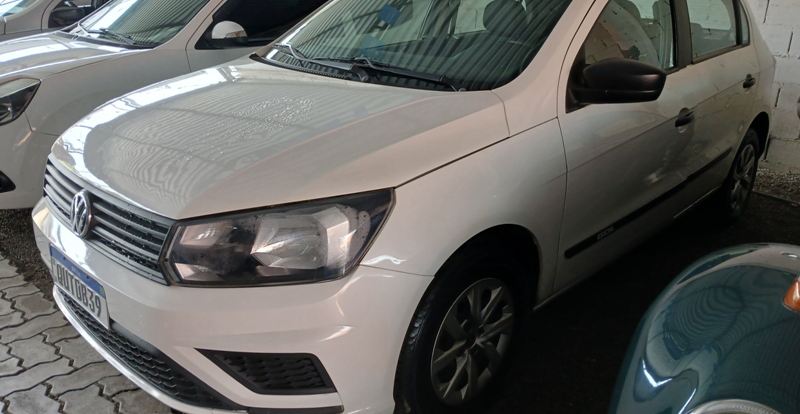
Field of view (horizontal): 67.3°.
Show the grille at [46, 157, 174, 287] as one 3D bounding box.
[{"bbox_3d":[-0.849,-0.002,1.649,0.880,0.180,0.115,18,26,41],"label":"grille"}]

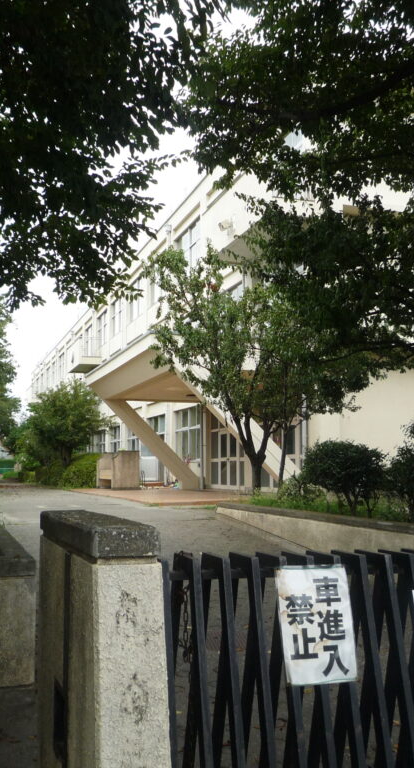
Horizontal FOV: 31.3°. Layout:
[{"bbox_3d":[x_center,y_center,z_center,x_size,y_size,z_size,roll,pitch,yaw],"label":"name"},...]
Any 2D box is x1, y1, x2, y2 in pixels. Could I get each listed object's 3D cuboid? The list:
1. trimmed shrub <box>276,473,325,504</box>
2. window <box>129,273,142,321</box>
[{"bbox_3d":[1.896,2.129,15.038,1.000,0.620,0.950,-1,-7,7],"label":"trimmed shrub"},{"bbox_3d":[-3.753,-4.319,38.775,0.150,1.970,2.750,2,-7,-19],"label":"window"}]

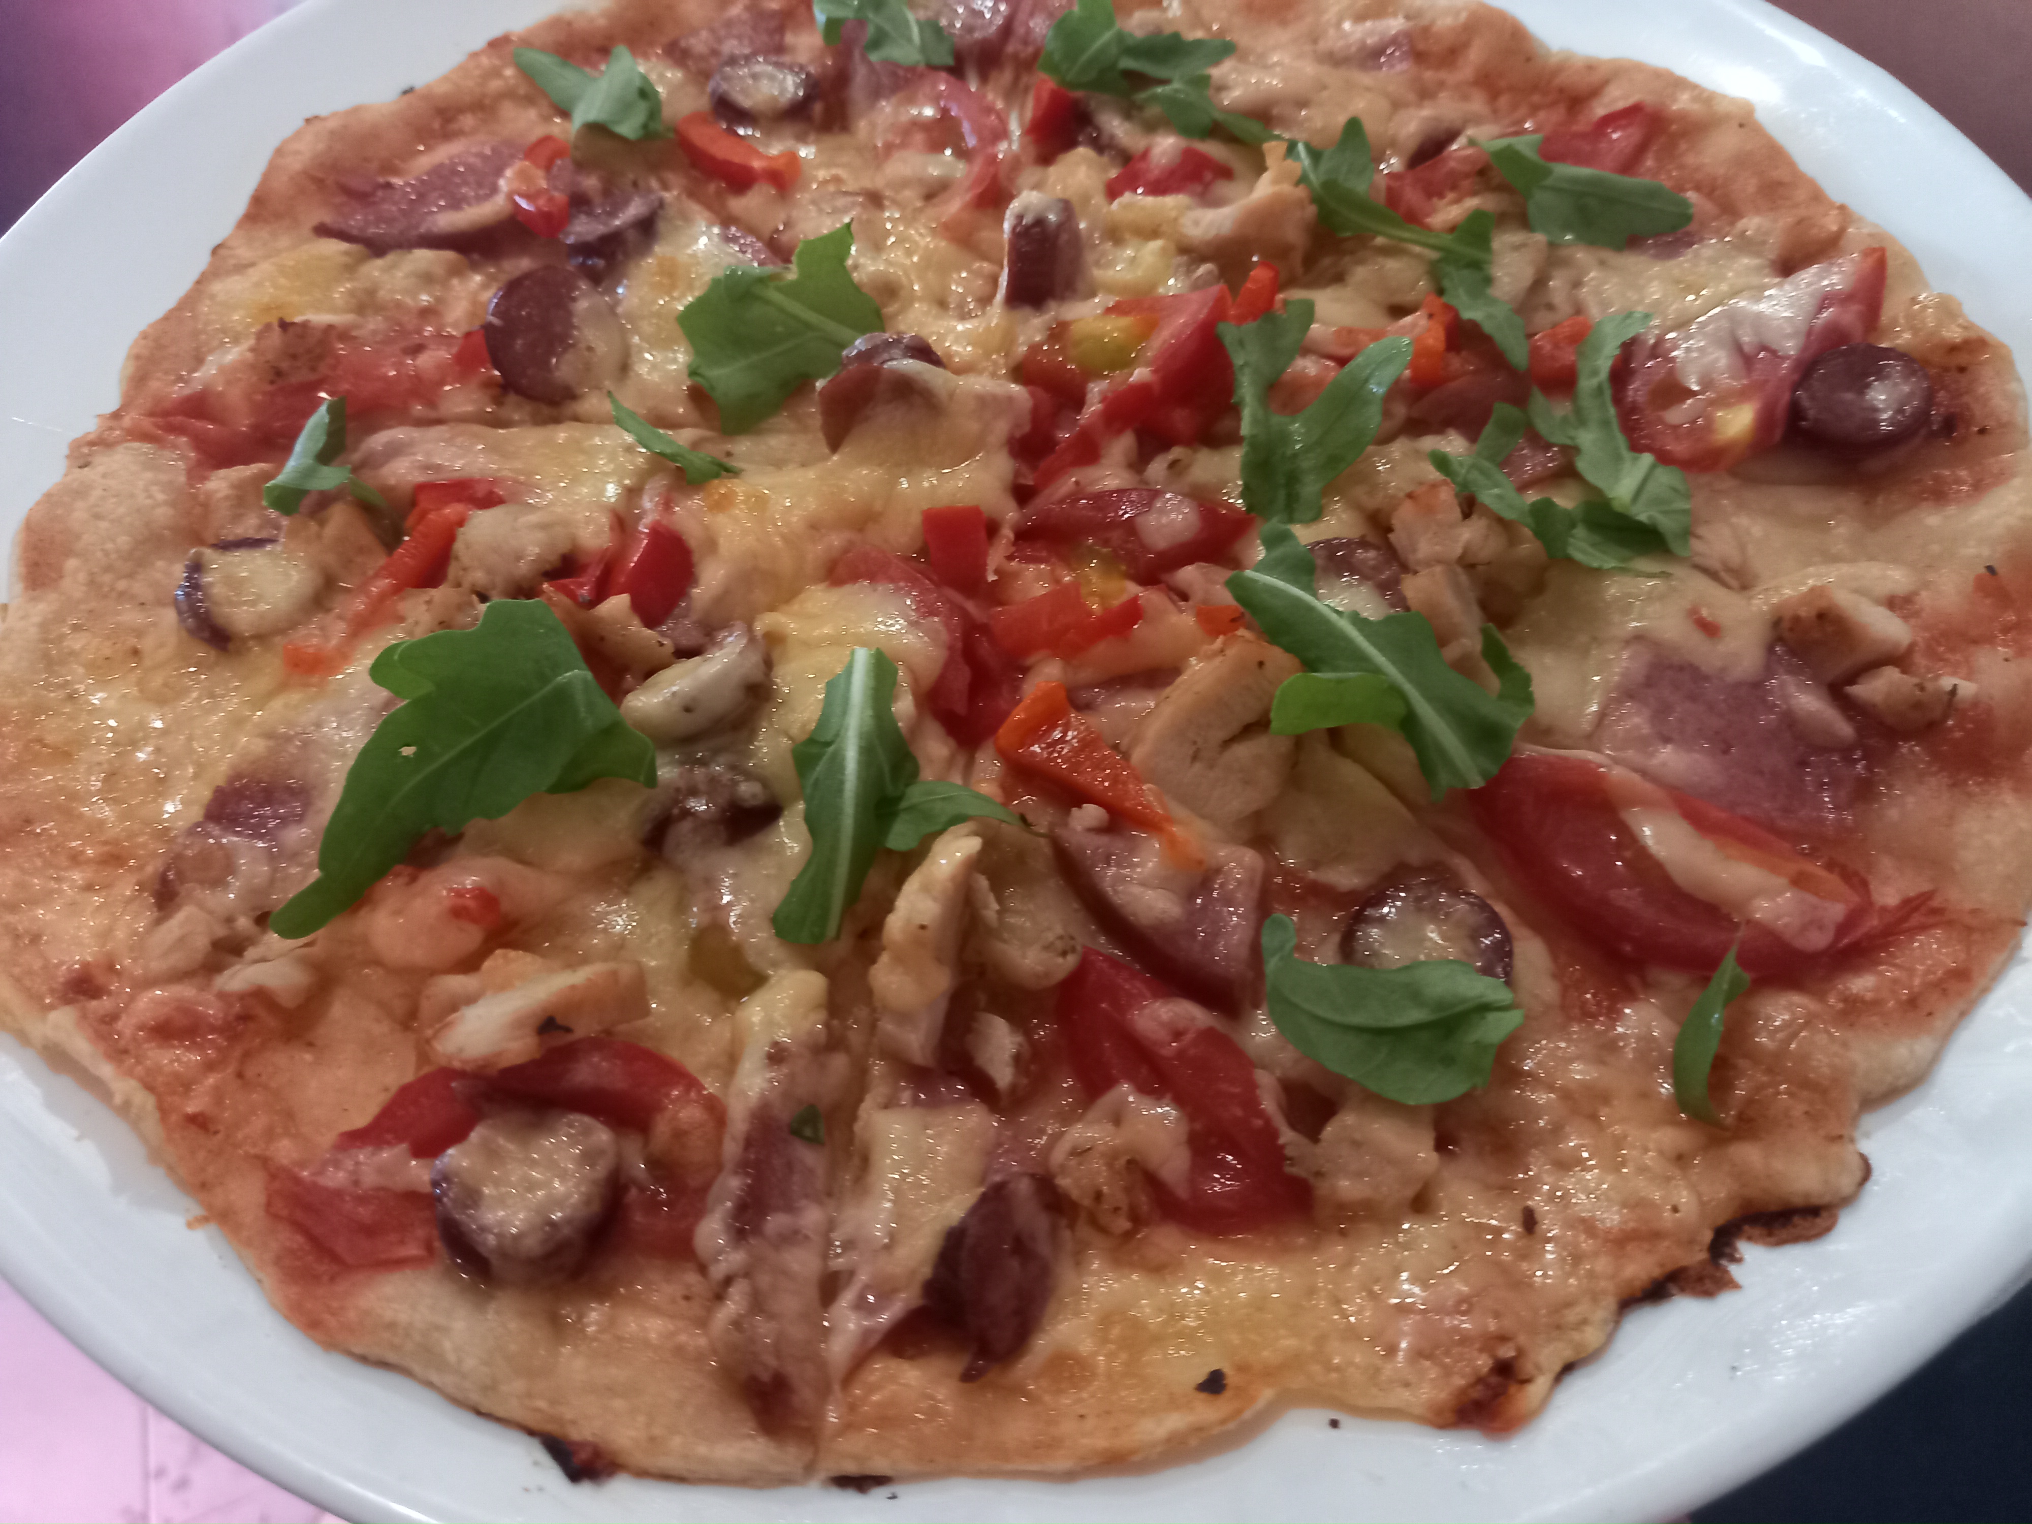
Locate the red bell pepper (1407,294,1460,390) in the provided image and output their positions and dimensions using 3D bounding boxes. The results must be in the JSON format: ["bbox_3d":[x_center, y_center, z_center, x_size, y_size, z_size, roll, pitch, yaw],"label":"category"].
[{"bbox_3d":[0.061,-0.062,0.216,0.006,0.013,0.005,2,26,-1],"label":"red bell pepper"}]

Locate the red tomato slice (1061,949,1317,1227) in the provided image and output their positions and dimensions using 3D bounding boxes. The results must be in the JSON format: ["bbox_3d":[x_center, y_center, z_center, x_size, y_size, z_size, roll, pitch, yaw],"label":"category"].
[{"bbox_3d":[0.018,0.035,0.160,0.018,0.008,0.028,-27,59,-16],"label":"red tomato slice"}]

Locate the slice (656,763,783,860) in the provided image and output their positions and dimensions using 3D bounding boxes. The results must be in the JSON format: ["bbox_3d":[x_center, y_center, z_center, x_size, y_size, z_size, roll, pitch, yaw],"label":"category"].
[{"bbox_3d":[-0.037,0.006,0.181,0.017,0.007,0.017,0,56,1],"label":"slice"}]

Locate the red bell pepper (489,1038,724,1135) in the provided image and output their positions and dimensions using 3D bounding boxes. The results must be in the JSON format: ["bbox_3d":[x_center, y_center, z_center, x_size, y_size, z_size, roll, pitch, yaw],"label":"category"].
[{"bbox_3d":[-0.043,0.034,0.156,0.023,0.007,0.009,7,56,6],"label":"red bell pepper"}]

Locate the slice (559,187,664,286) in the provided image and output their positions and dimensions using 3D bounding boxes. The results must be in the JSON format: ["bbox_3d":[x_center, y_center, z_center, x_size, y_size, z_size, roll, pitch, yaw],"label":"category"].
[{"bbox_3d":[-0.067,-0.087,0.244,0.016,0.009,0.016,1,56,2],"label":"slice"}]

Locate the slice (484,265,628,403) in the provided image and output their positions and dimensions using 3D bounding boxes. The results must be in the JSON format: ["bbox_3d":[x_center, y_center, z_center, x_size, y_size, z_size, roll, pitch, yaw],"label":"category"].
[{"bbox_3d":[-0.069,-0.064,0.220,0.020,0.007,0.020,-2,96,-8],"label":"slice"}]

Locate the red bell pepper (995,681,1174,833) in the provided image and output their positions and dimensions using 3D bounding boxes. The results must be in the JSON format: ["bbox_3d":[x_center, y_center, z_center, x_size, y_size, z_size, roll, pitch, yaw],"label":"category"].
[{"bbox_3d":[0.009,0.000,0.181,0.021,0.007,0.009,35,63,22],"label":"red bell pepper"}]

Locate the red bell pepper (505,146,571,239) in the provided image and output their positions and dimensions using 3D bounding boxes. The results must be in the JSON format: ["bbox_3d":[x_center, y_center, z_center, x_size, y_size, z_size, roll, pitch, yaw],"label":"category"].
[{"bbox_3d":[-0.080,-0.095,0.246,0.009,0.007,0.015,-12,57,-7],"label":"red bell pepper"}]

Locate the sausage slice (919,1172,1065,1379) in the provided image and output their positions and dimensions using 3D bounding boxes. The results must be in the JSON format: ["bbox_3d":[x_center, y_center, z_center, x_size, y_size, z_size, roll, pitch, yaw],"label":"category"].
[{"bbox_3d":[-0.002,0.049,0.141,0.005,0.018,0.018,2,52,34],"label":"sausage slice"}]

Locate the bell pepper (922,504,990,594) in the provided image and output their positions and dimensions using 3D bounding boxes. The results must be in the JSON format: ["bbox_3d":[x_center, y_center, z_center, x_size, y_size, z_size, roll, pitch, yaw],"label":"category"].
[{"bbox_3d":[-0.008,-0.028,0.194,0.008,0.013,0.004,-5,21,3],"label":"bell pepper"}]

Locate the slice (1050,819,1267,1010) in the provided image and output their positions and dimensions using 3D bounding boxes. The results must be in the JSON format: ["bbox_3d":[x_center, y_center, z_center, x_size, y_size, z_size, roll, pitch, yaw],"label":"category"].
[{"bbox_3d":[0.016,0.017,0.166,0.014,0.007,0.025,-40,64,-23],"label":"slice"}]

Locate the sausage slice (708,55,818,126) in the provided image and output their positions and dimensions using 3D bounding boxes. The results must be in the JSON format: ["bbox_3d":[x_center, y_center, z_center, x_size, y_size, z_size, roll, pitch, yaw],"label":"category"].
[{"bbox_3d":[-0.044,-0.118,0.258,0.018,0.005,0.018,-1,56,1],"label":"sausage slice"}]

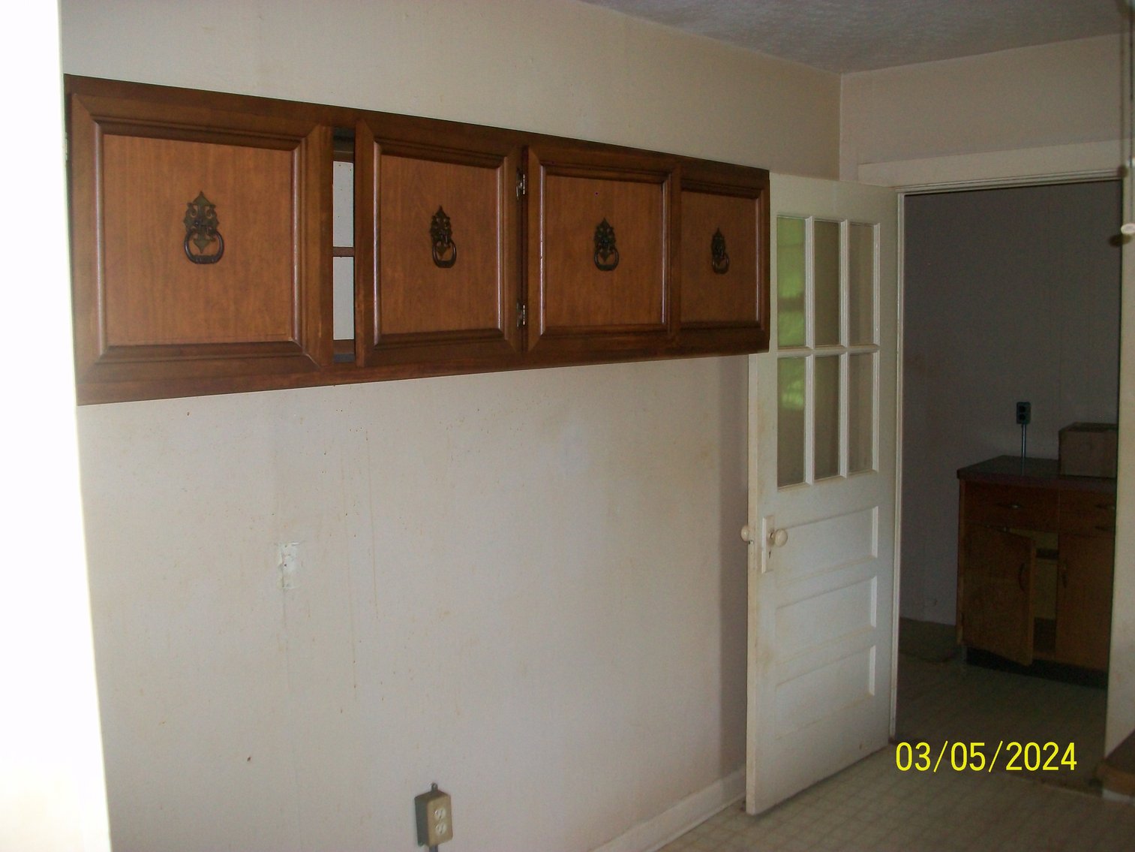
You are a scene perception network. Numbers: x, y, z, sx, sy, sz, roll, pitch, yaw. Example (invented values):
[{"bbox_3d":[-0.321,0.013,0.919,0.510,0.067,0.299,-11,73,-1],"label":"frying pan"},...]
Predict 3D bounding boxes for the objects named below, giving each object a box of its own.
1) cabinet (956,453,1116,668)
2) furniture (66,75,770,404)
[{"bbox_3d":[2.255,0.644,4.912,0.883,0.888,0.616,5,9,43],"label":"cabinet"},{"bbox_3d":[-0.212,-0.379,2.507,0.310,0.506,1.965,5,9,43],"label":"furniture"}]

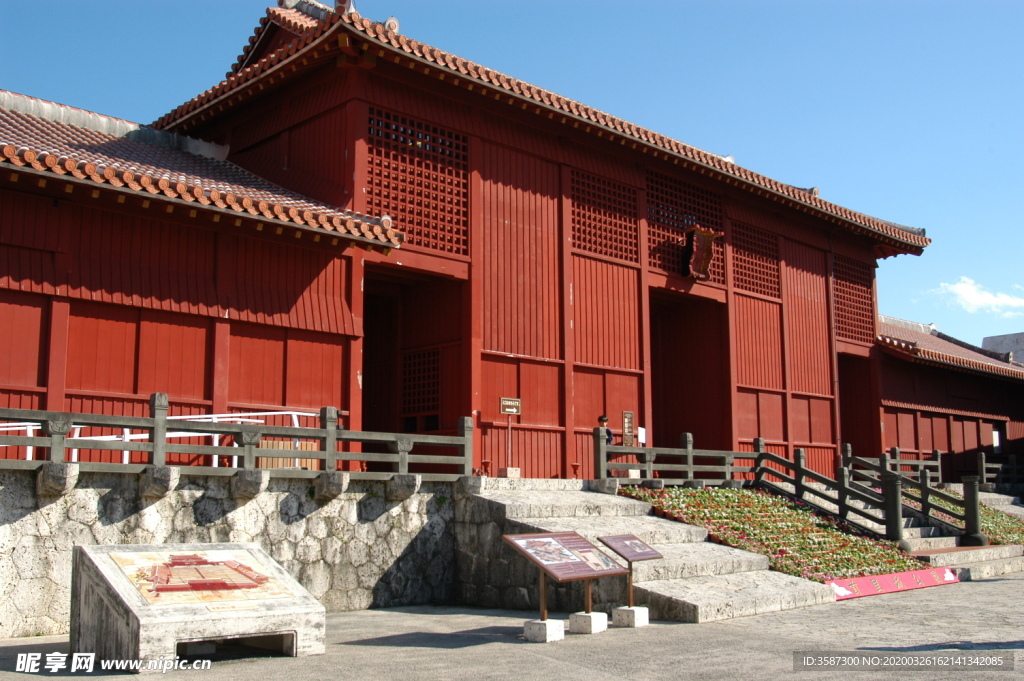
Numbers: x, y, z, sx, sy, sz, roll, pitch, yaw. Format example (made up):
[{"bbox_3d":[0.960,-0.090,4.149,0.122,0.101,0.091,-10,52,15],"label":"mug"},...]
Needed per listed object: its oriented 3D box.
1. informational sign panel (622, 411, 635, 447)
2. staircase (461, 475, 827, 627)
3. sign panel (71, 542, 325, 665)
[{"bbox_3d":[2.860,2.210,25.128,0.426,0.957,0.052,8,-12,-44],"label":"informational sign panel"},{"bbox_3d":[2.283,3.342,17.269,4.160,2.080,4.784,8,-12,-44],"label":"staircase"},{"bbox_3d":[-3.427,2.894,11.410,2.205,1.144,1.487,8,-12,-44],"label":"sign panel"}]

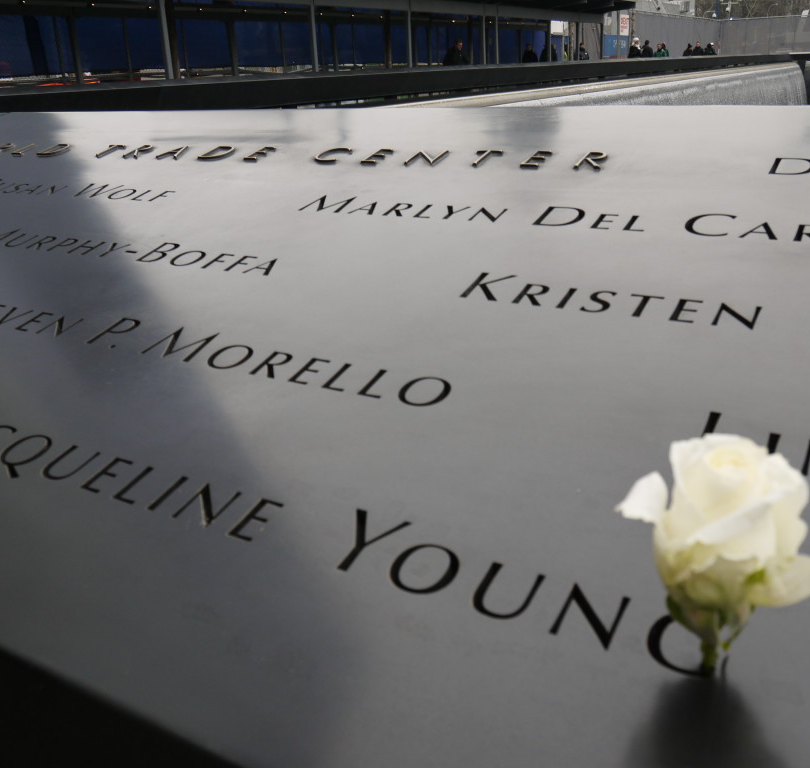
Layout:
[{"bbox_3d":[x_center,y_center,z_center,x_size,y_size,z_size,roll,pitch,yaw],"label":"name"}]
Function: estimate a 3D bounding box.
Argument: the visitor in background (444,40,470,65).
[{"bbox_3d":[1.204,-7.134,19.300,0.420,1.700,0.550,10,24,29],"label":"visitor in background"}]

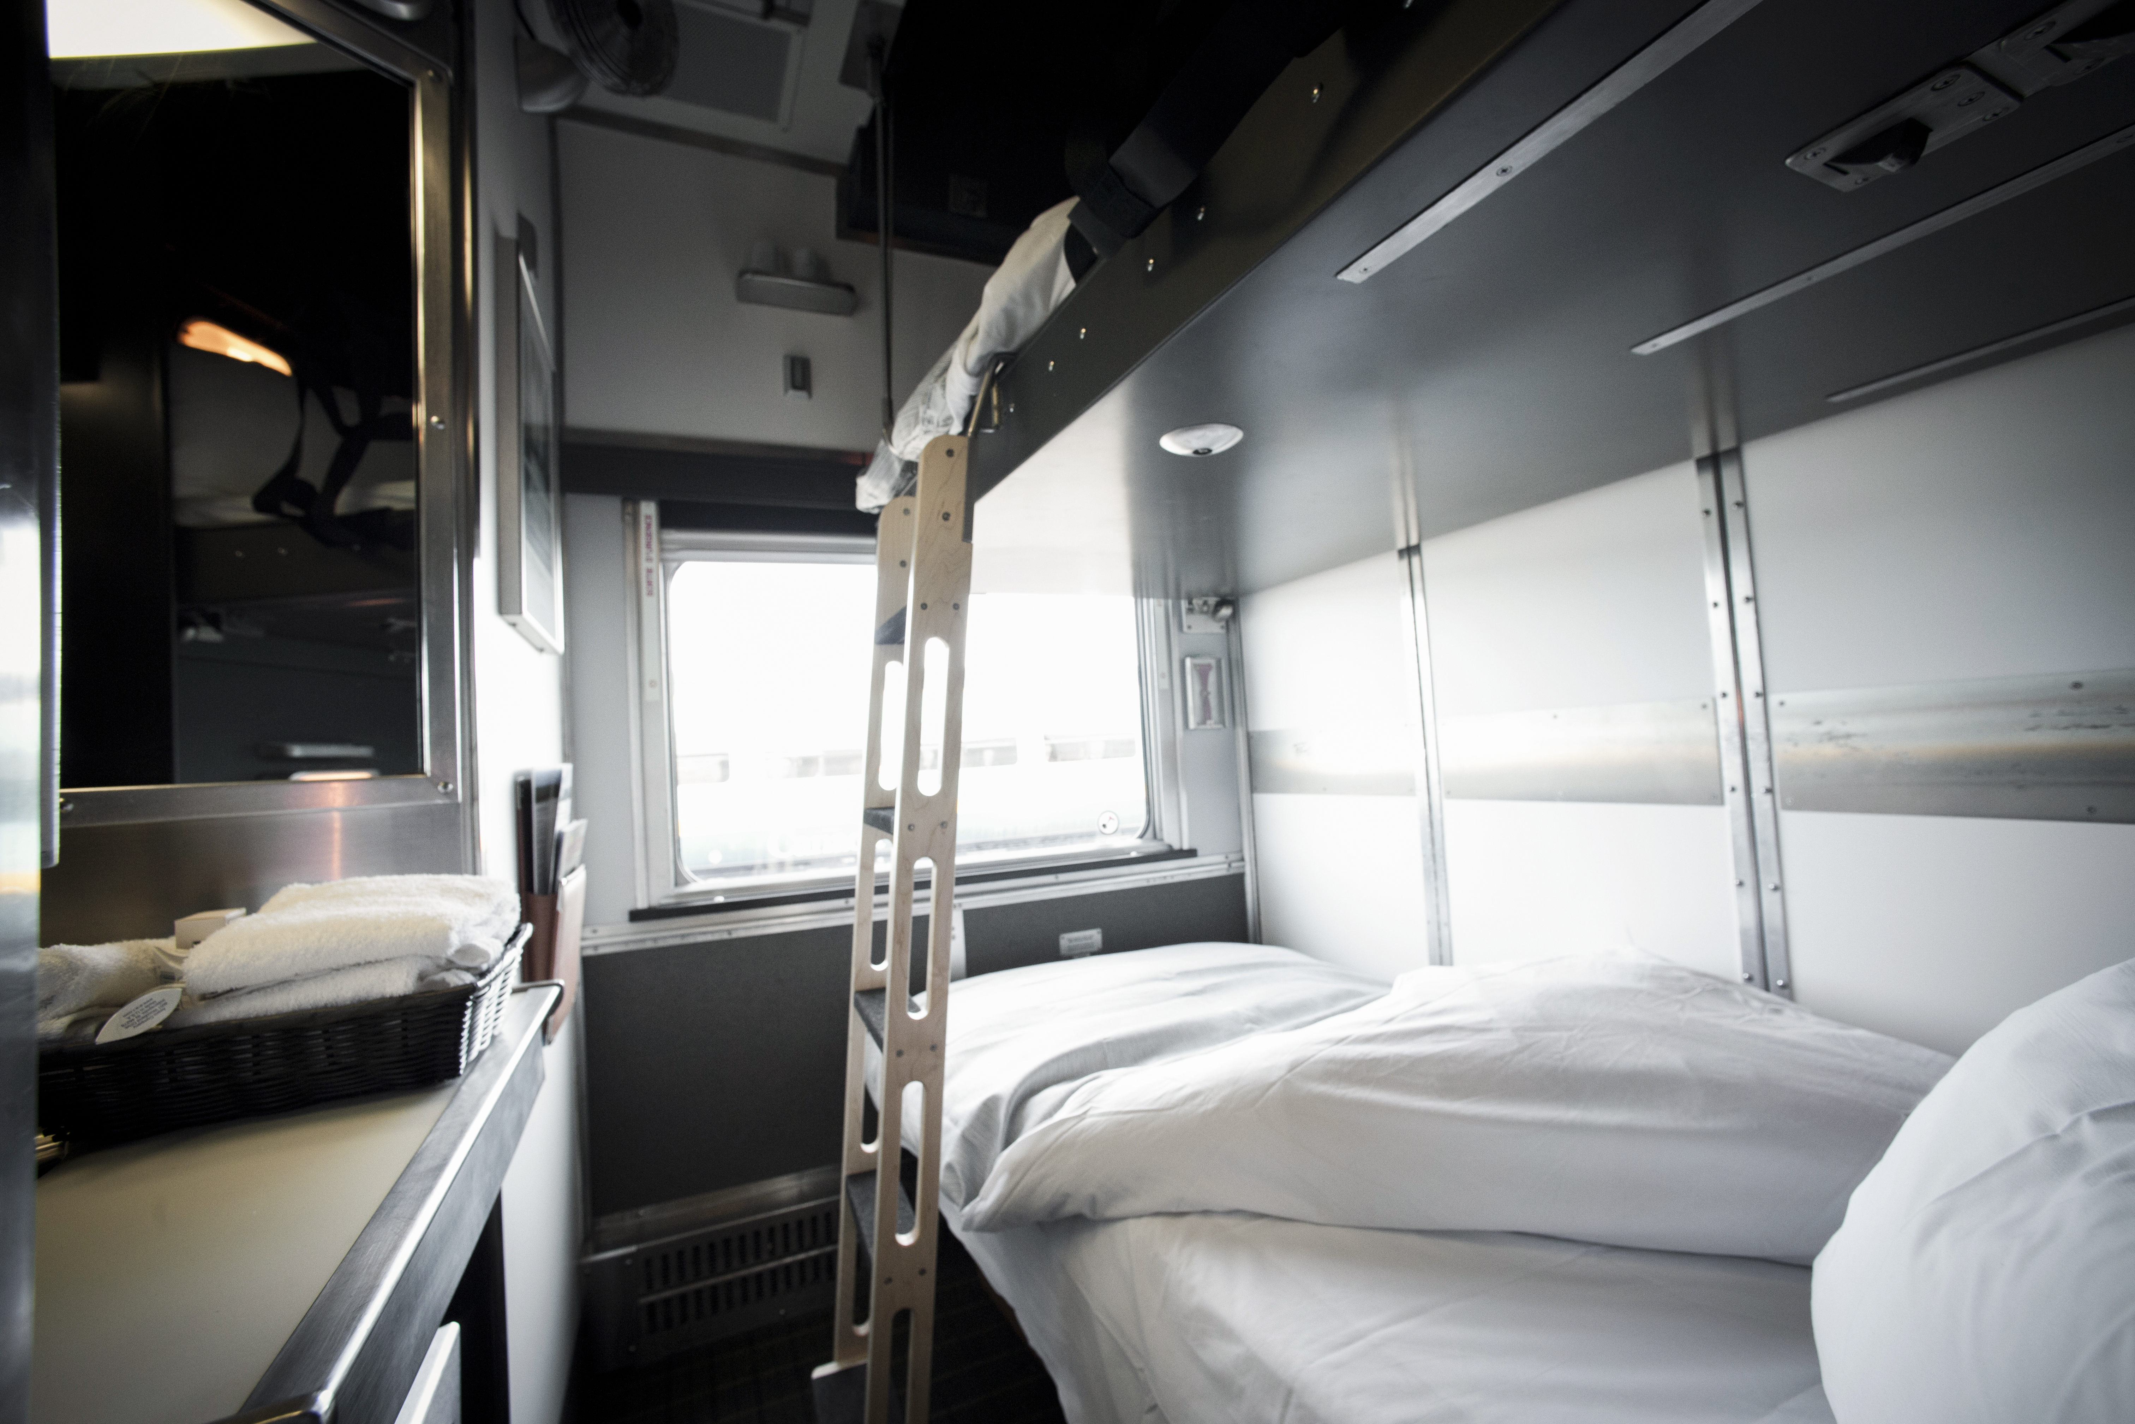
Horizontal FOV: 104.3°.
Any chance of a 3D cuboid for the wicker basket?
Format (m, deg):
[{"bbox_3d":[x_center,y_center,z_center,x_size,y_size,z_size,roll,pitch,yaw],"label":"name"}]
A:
[{"bbox_3d":[-0.583,0.229,0.596,0.302,0.065,0.227,-2,-3,-25],"label":"wicker basket"}]

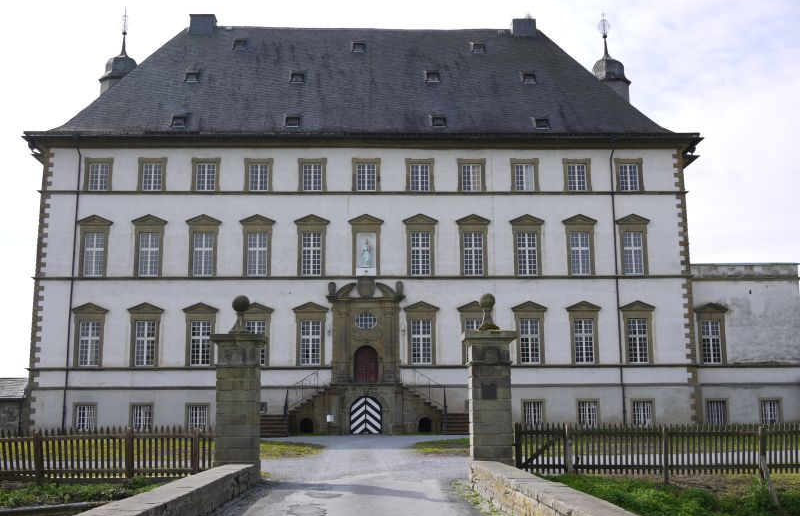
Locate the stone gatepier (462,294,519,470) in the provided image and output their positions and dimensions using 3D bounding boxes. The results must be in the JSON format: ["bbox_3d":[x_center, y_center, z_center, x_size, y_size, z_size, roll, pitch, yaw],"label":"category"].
[{"bbox_3d":[1.625,2.282,16.826,0.900,3.267,0.880,0,-10,-2],"label":"stone gatepier"}]

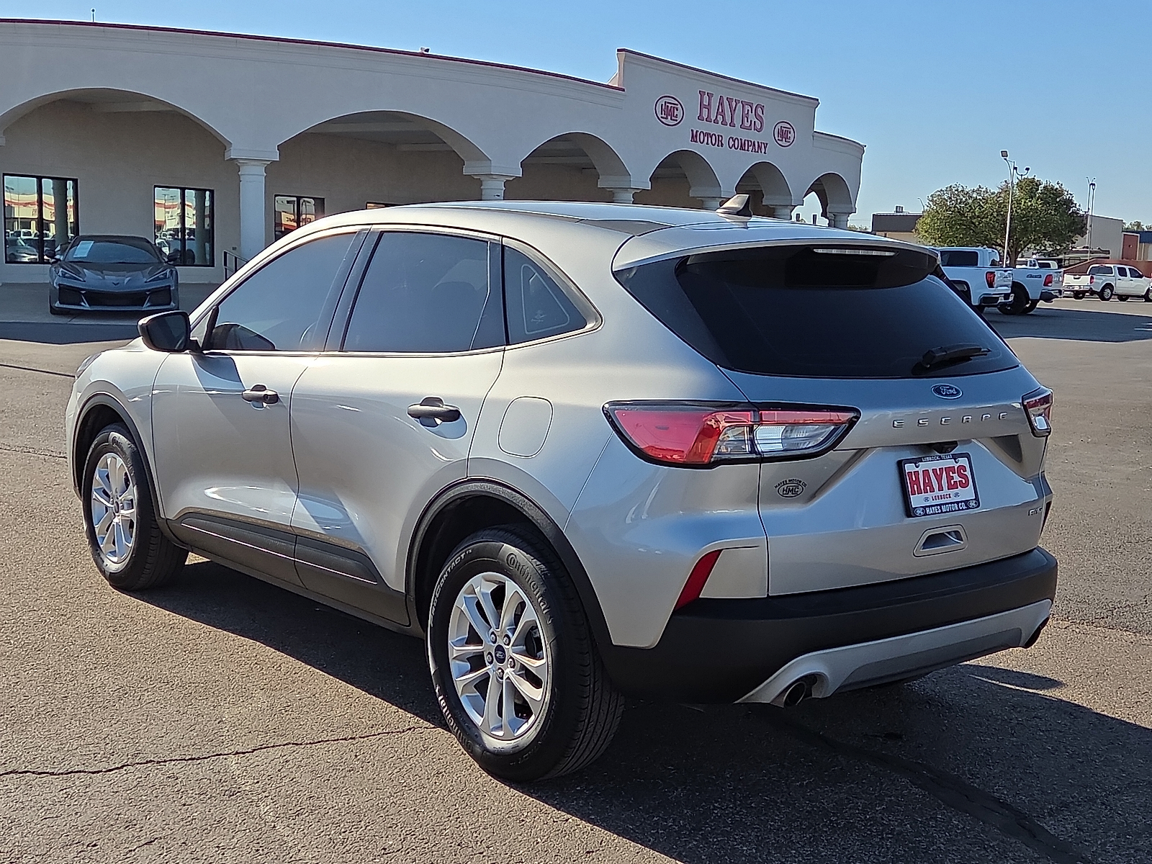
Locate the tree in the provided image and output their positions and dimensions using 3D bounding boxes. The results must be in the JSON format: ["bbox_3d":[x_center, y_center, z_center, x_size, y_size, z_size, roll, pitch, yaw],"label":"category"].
[{"bbox_3d":[24.314,-11.189,80.000,9.248,6.344,8.477,4,8,16],"label":"tree"}]

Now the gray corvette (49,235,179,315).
[{"bbox_3d":[-7.627,-2.601,22.950,2.020,1.235,4.670,-1,8,-20],"label":"gray corvette"}]

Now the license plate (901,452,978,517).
[{"bbox_3d":[0.997,0.142,3.786,0.310,0.162,0.025,-4,-7,-40],"label":"license plate"}]

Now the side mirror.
[{"bbox_3d":[-1.530,-0.376,5.205,0.210,0.165,0.125,-4,9,-40],"label":"side mirror"}]

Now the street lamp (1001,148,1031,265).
[{"bbox_3d":[22.167,-10.785,71.534,0.900,7.400,0.500,-1,8,-19],"label":"street lamp"}]

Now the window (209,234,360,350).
[{"bbox_3d":[-1.047,-0.500,5.006,0.070,0.470,0.890,21,-7,-40],"label":"window"}]

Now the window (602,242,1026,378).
[{"bbox_3d":[0.803,-0.316,3.978,1.310,0.170,0.540,-4,51,-40],"label":"window"}]

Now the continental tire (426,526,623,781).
[{"bbox_3d":[-0.145,0.623,3.992,0.230,0.715,0.715,-4,9,-40],"label":"continental tire"}]

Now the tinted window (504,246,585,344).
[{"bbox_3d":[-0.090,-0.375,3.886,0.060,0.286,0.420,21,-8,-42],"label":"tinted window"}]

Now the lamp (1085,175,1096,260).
[{"bbox_3d":[38.707,-14.986,105.000,0.680,8.400,0.500,4,8,20],"label":"lamp"}]

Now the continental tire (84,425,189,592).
[{"bbox_3d":[-1.887,0.313,6.006,0.230,0.715,0.715,-4,9,-40],"label":"continental tire"}]

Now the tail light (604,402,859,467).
[{"bbox_3d":[0.391,-0.014,3.541,0.485,0.160,0.430,-4,9,-40],"label":"tail light"}]

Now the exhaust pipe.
[{"bbox_3d":[0.525,0.656,3.543,0.073,0.073,0.100,-4,9,-40],"label":"exhaust pipe"}]

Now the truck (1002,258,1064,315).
[{"bbox_3d":[12.326,-4.781,44.215,5.850,1.950,2.030,6,8,28],"label":"truck"}]

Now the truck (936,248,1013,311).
[{"bbox_3d":[9.250,-4.300,39.800,5.850,1.930,2.060,7,9,35],"label":"truck"}]

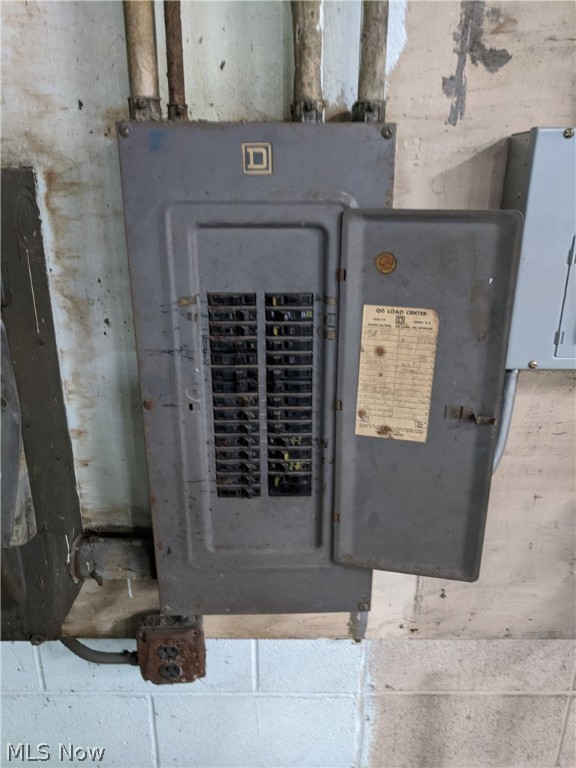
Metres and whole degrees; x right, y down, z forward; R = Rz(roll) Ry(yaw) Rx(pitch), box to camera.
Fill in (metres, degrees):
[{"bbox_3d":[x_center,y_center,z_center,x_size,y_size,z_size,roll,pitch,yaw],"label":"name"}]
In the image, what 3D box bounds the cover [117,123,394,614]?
[{"bbox_3d":[-0.034,0.016,0.771,0.309,0.663,0.055,-1,19,-1],"label":"cover"}]

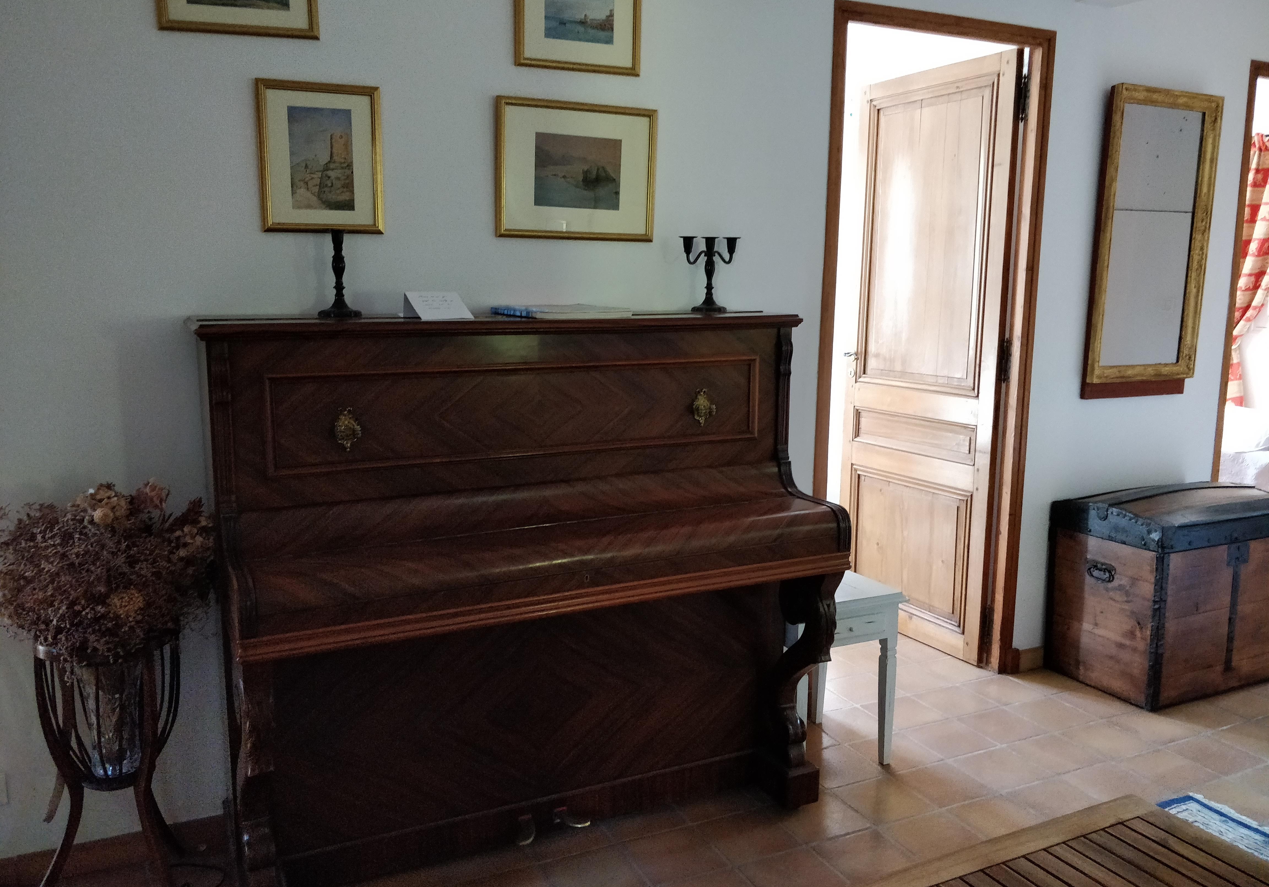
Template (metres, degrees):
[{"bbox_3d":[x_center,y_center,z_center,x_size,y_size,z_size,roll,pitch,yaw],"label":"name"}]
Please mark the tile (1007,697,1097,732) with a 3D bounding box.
[{"bbox_3d":[1.352,0.884,2.853,0.195,0.015,0.195,-4,8,-22],"label":"tile"}]

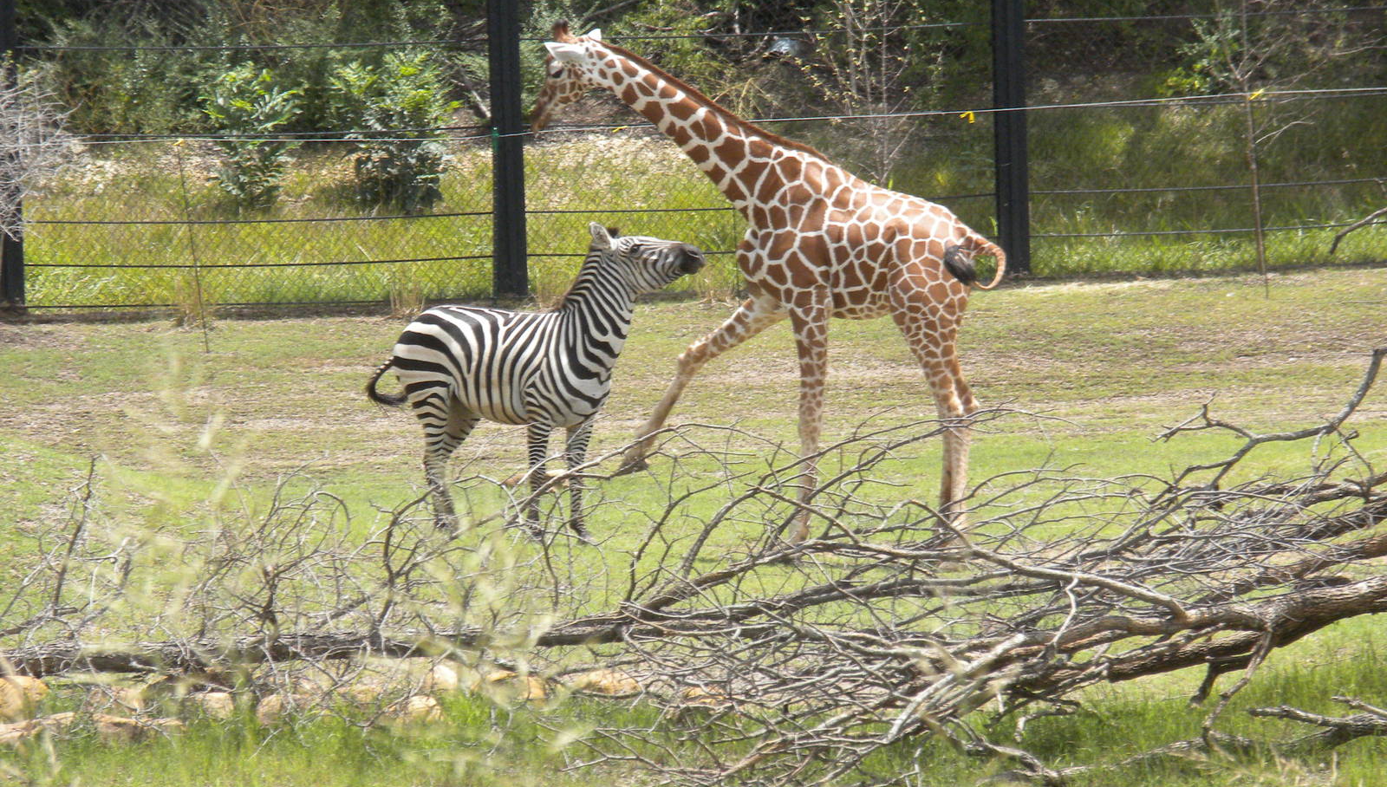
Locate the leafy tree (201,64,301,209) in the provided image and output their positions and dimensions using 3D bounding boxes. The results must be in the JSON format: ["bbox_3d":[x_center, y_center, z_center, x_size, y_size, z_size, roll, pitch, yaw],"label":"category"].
[{"bbox_3d":[-3.365,-1.948,72.500,0.770,1.080,0.750,-1,5,0],"label":"leafy tree"}]

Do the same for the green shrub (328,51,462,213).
[{"bbox_3d":[-2.282,-1.973,72.500,0.980,1.220,0.950,-1,5,0],"label":"green shrub"}]

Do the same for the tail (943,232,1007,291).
[{"bbox_3d":[1.604,-0.750,54.300,0.360,0.330,0.220,-1,5,0],"label":"tail"}]

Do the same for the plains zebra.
[{"bbox_3d":[-0.896,-0.065,54.200,1.950,1.770,0.620,2,6,32],"label":"plains zebra"}]

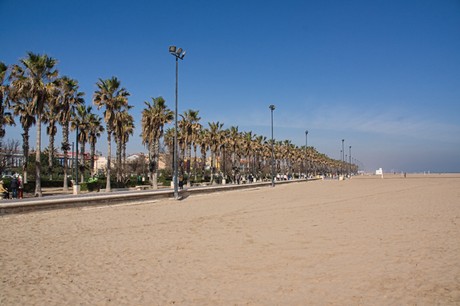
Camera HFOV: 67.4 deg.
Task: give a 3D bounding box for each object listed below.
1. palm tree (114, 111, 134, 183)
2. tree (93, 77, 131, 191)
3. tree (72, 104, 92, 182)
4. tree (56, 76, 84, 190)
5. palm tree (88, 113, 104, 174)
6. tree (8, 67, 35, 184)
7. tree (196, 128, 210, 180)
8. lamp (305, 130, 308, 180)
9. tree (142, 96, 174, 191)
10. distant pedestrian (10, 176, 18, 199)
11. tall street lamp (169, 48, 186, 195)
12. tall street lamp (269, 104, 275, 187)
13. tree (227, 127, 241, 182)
[{"bbox_3d":[-15.837,-0.819,51.825,3.000,11.240,3.000,-1,-4,24],"label":"palm tree"},{"bbox_3d":[-11.666,-1.906,33.931,3.600,11.410,3.600,-2,-4,25],"label":"tree"},{"bbox_3d":[-18.999,-0.945,44.709,2.900,10.666,2.900,-1,-4,24],"label":"tree"},{"bbox_3d":[-16.204,-2.000,35.138,2.900,11.663,2.900,-1,-4,24],"label":"tree"},{"bbox_3d":[-20.774,-0.730,53.324,2.600,11.170,2.600,-2,-4,25],"label":"palm tree"},{"bbox_3d":[-22.454,-2.823,37.694,3.100,13.603,3.100,-1,-4,24],"label":"tree"},{"bbox_3d":[-5.090,0.486,66.303,2.800,10.460,2.800,0,-3,0],"label":"tree"},{"bbox_3d":[20.531,0.615,92.388,0.900,13.360,2.000,-2,-4,25],"label":"lamp"},{"bbox_3d":[-8.503,-1.246,40.113,3.500,10.780,3.500,0,-3,0],"label":"tree"},{"bbox_3d":[-14.803,2.341,23.748,0.520,1.676,0.380,-1,-4,24],"label":"distant pedestrian"},{"bbox_3d":[-4.773,-2.940,31.612,0.900,14.210,2.200,-2,-4,25],"label":"tall street lamp"},{"bbox_3d":[7.706,-1.393,62.937,0.800,15.073,2.000,-1,-4,24],"label":"tall street lamp"},{"bbox_3d":[0.614,0.310,62.298,2.800,10.260,2.800,0,-3,0],"label":"tree"}]

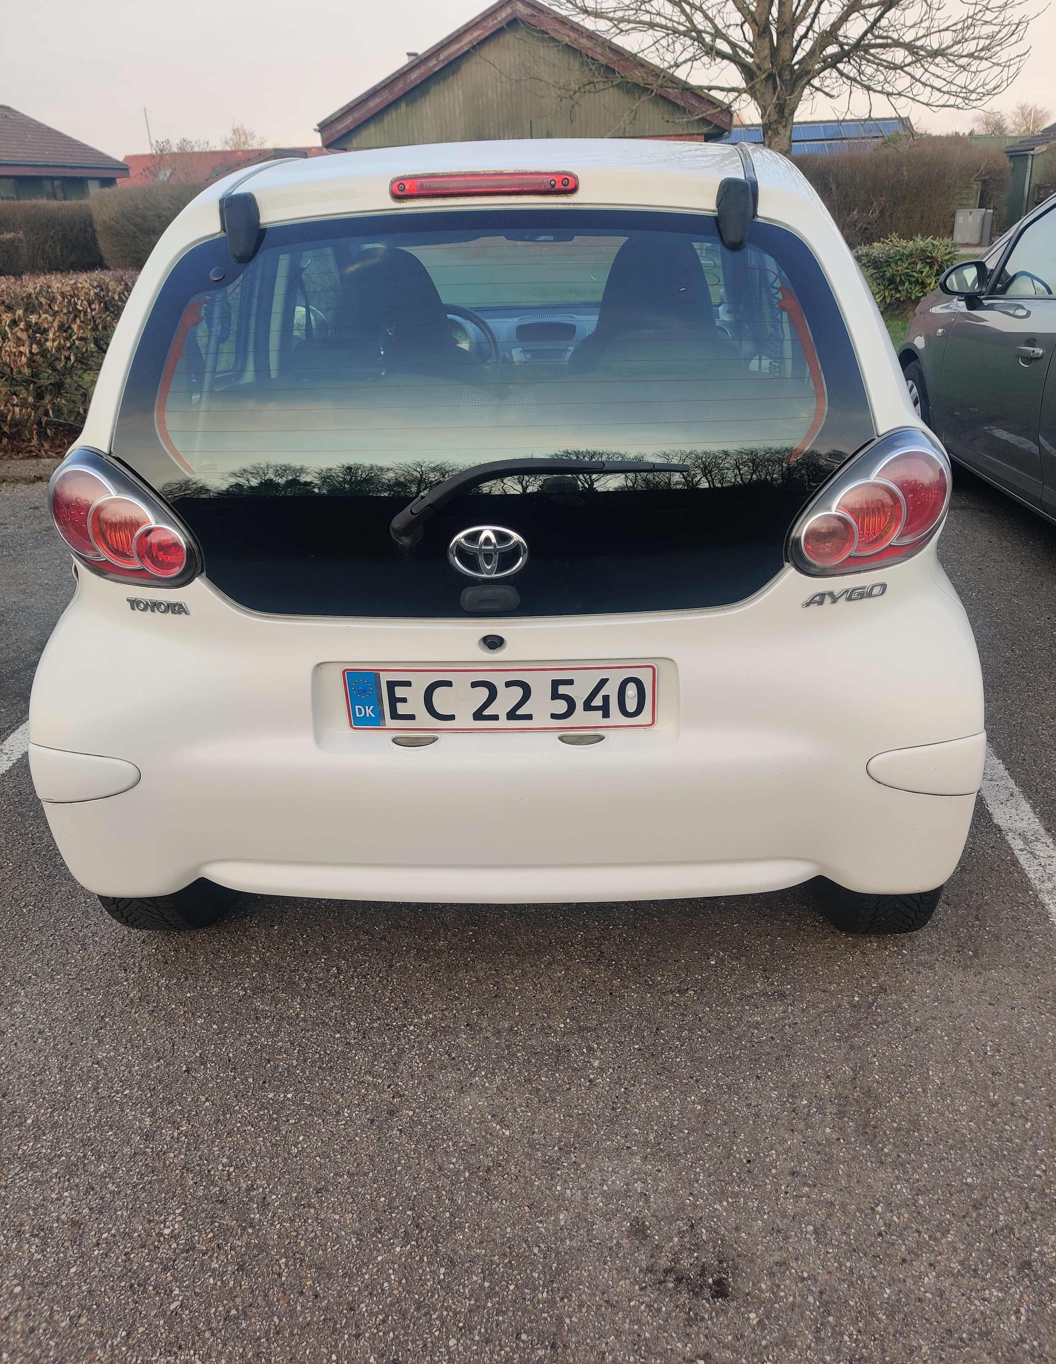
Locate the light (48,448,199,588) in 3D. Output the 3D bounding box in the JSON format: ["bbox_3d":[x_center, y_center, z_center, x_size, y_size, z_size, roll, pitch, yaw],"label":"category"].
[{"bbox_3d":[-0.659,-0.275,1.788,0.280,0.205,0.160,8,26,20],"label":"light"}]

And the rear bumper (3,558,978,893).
[{"bbox_3d":[-0.044,0.079,1.852,1.580,0.560,0.270,-1,24,2],"label":"rear bumper"}]

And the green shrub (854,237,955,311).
[{"bbox_3d":[4.067,-4.423,12.036,1.400,0.800,1.200,-1,24,2],"label":"green shrub"}]

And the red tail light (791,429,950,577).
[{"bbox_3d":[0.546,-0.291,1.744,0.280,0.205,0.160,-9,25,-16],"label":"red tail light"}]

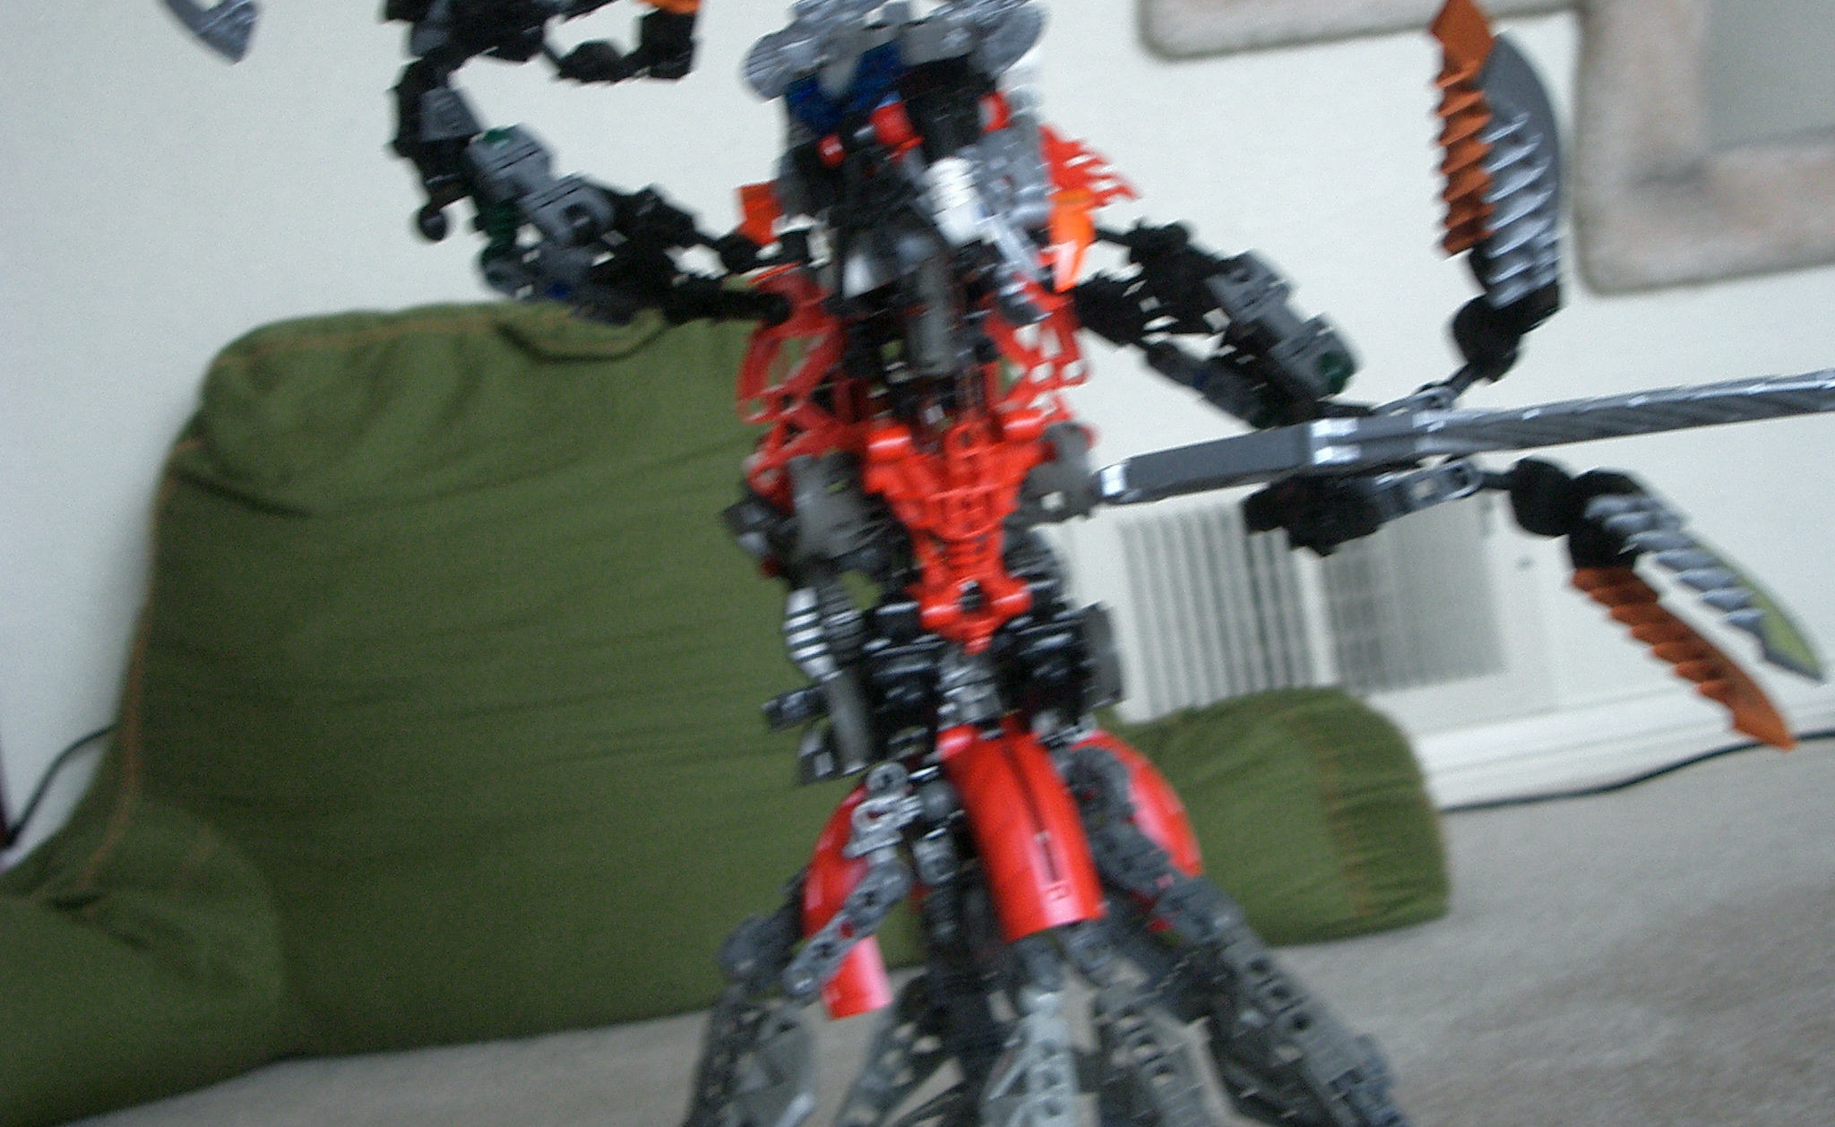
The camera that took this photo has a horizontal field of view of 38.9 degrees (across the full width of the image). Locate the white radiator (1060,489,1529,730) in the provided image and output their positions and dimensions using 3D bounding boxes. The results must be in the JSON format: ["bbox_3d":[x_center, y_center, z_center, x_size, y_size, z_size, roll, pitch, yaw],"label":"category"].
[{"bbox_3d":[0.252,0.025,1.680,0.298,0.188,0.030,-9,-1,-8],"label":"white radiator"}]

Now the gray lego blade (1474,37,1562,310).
[{"bbox_3d":[0.133,-0.086,0.575,0.017,0.060,0.014,-4,-3,12],"label":"gray lego blade"}]

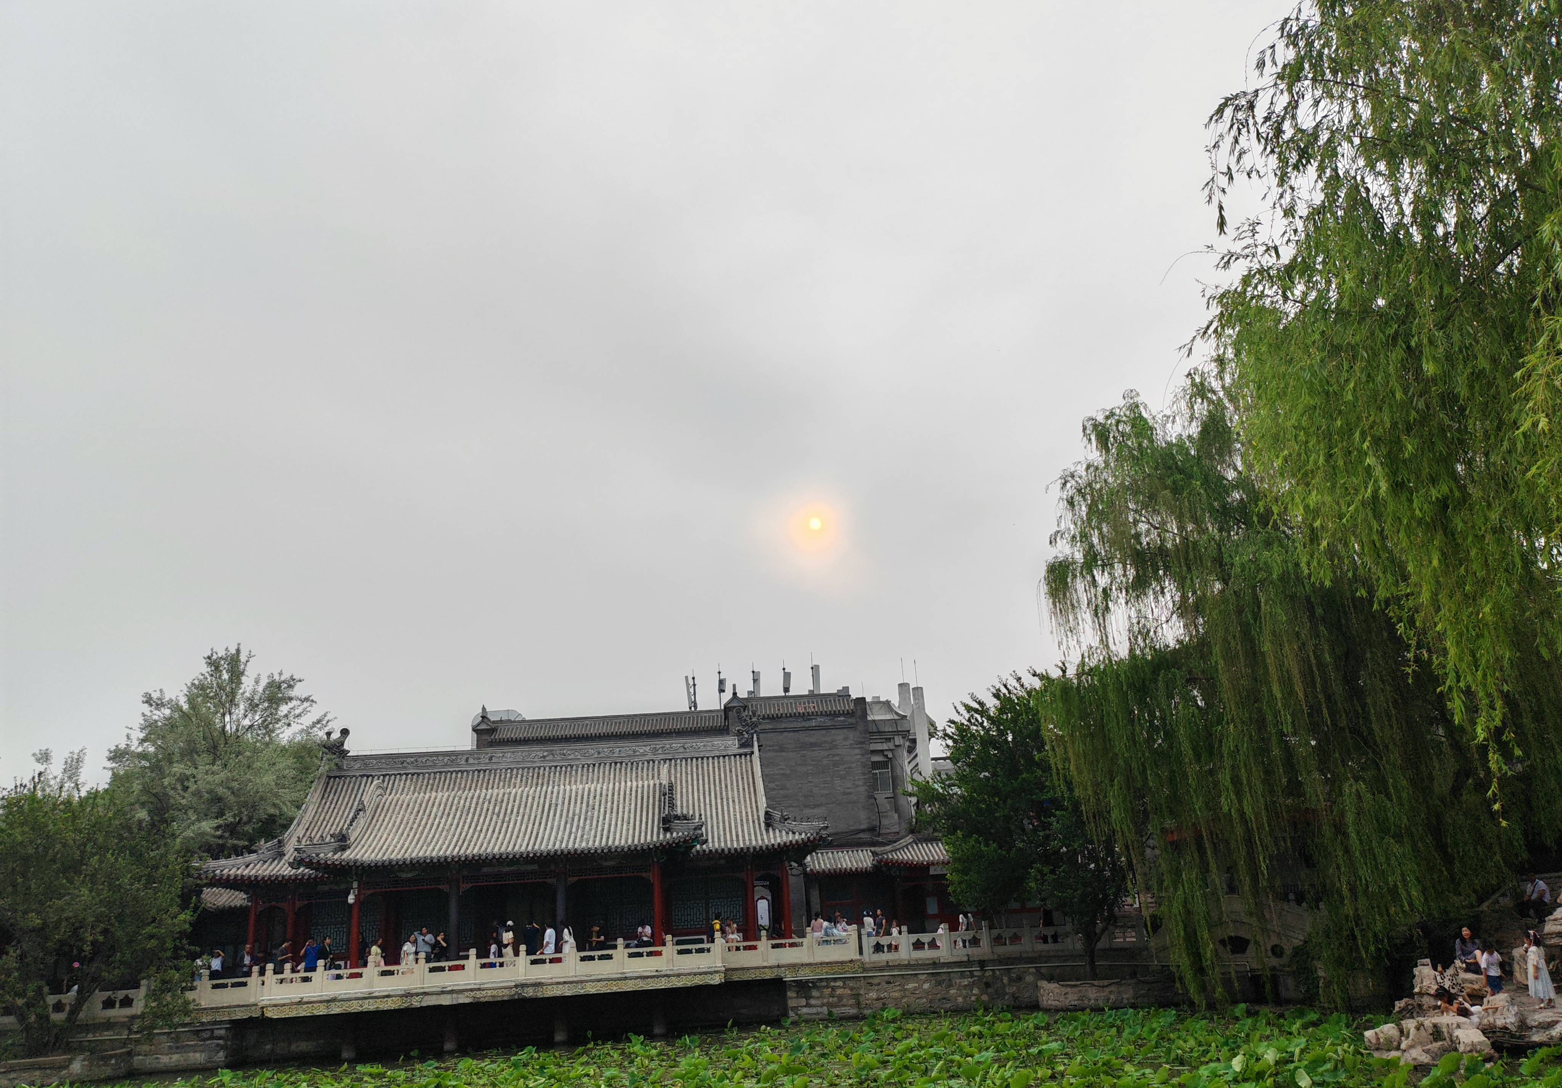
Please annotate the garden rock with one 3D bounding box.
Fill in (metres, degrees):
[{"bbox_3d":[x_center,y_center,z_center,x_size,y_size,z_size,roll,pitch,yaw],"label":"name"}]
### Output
[{"bbox_3d":[12.042,8.650,21.166,0.700,0.560,0.600,-12,-19,25],"label":"garden rock"}]

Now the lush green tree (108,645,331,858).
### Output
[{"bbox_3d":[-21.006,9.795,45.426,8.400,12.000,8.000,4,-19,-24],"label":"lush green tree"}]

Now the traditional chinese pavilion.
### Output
[{"bbox_3d":[-6.817,10.536,43.856,24.500,9.300,9.500,-1,-17,-10],"label":"traditional chinese pavilion"}]

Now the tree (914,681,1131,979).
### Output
[{"bbox_3d":[7.577,8.936,39.133,6.500,9.500,6.200,-7,-17,9],"label":"tree"}]

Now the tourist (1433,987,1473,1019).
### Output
[{"bbox_3d":[12.171,8.331,22.033,0.650,0.700,0.500,10,-22,-39],"label":"tourist"}]

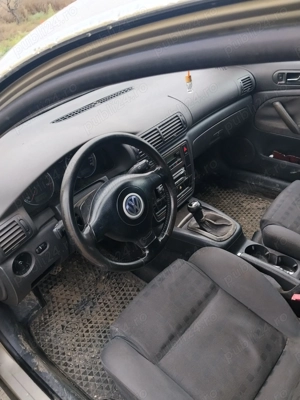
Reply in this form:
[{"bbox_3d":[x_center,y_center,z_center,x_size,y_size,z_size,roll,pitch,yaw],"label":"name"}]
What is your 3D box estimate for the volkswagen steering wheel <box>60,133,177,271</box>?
[{"bbox_3d":[-0.076,0.004,0.935,0.085,0.380,0.380,-3,26,49],"label":"volkswagen steering wheel"}]

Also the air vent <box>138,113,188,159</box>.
[{"bbox_3d":[0.038,-0.233,1.228,0.285,0.085,0.040,-36,17,-36],"label":"air vent"}]

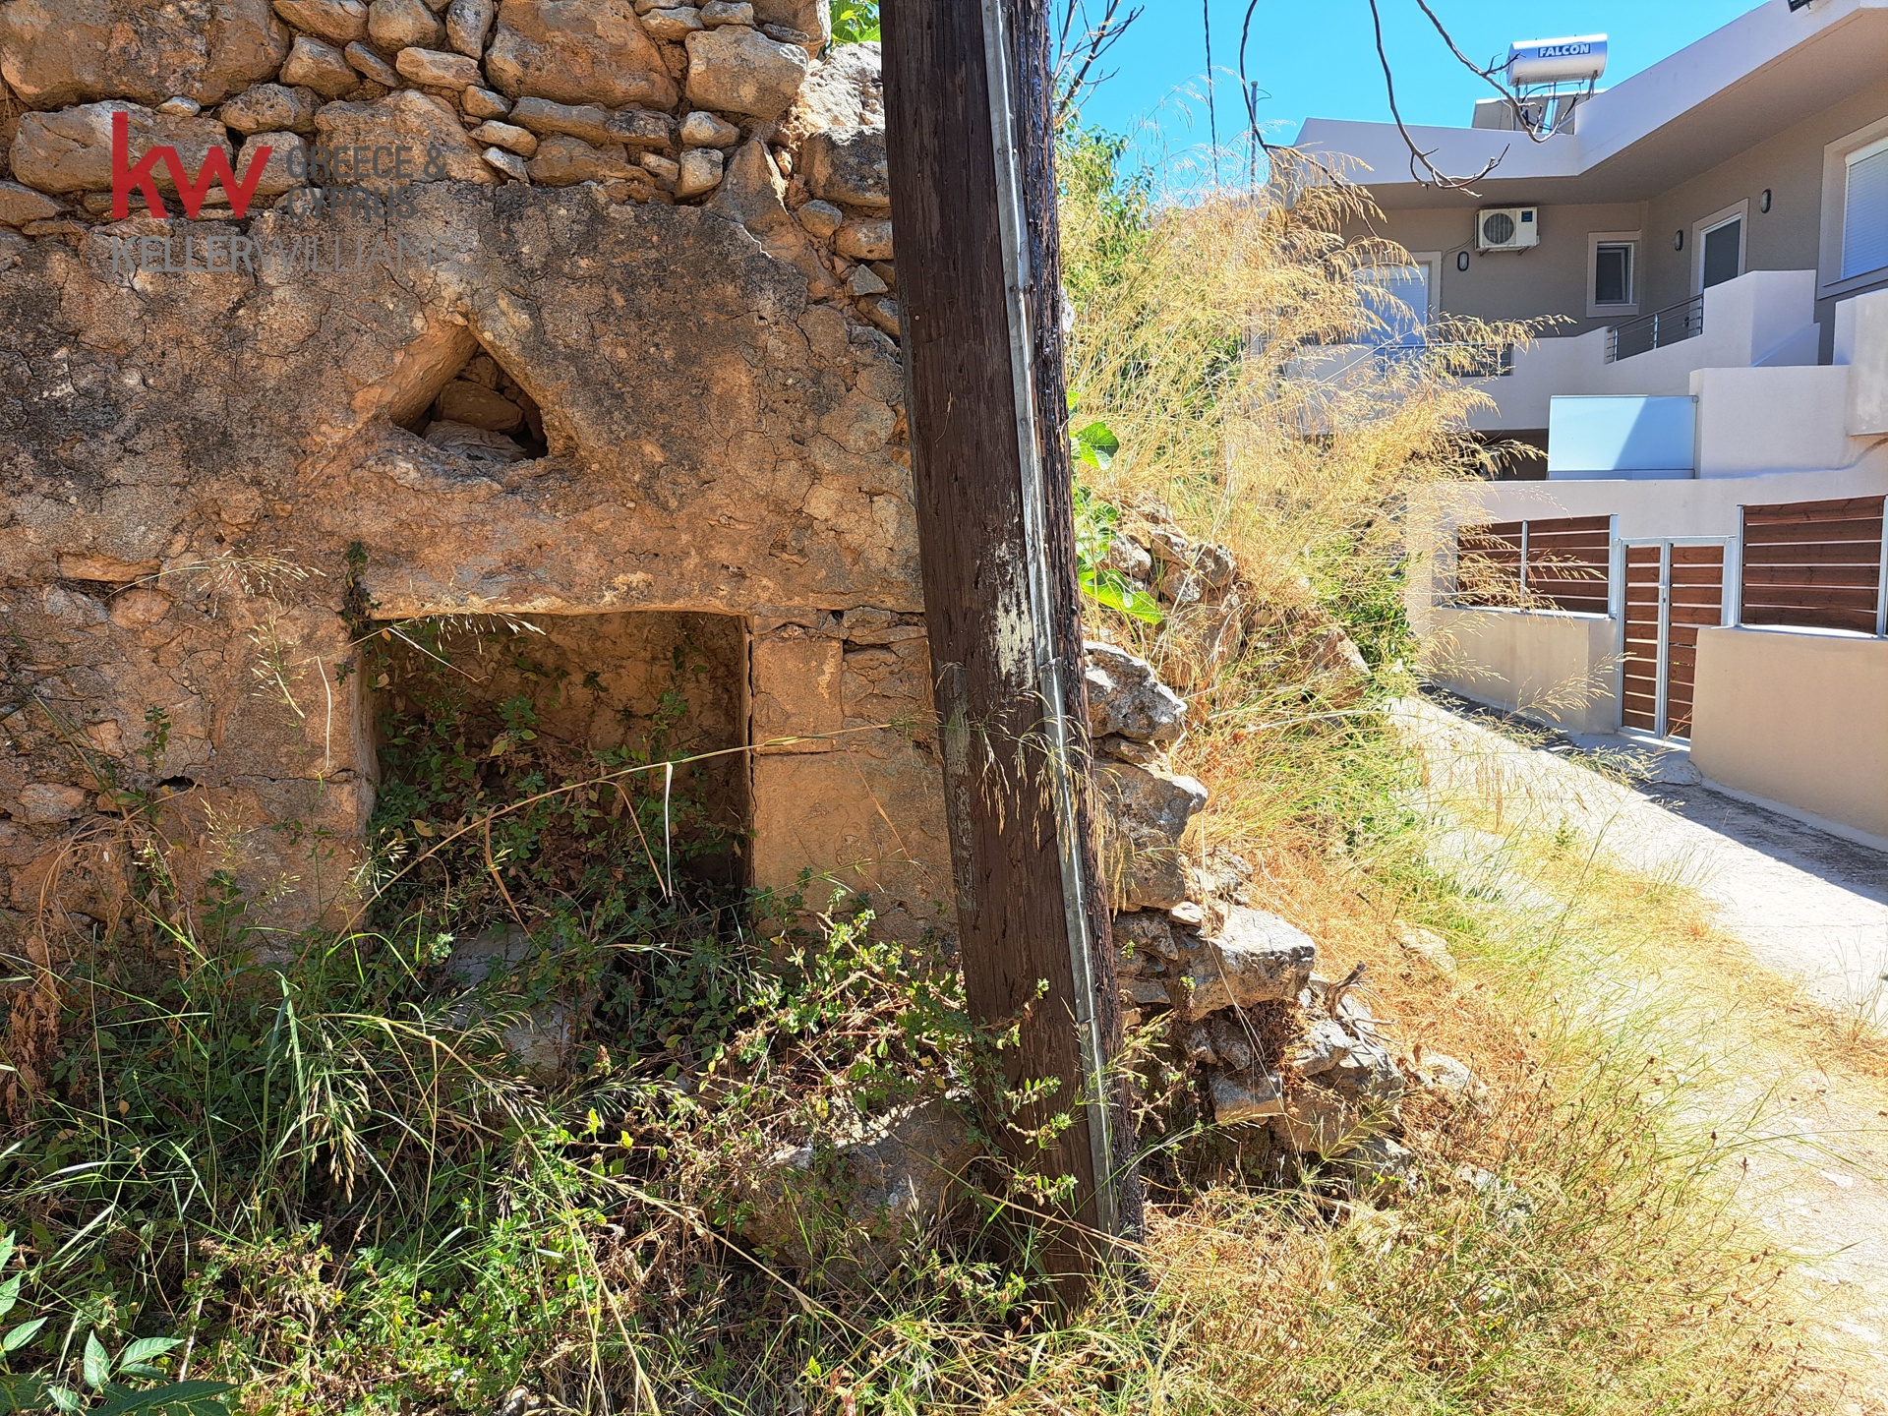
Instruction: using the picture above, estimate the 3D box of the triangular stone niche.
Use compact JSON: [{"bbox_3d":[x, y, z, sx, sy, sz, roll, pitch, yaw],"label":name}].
[{"bbox_3d":[-1.115,-0.720,3.120,0.370,0.300,0.240,1,1,0],"label":"triangular stone niche"}]

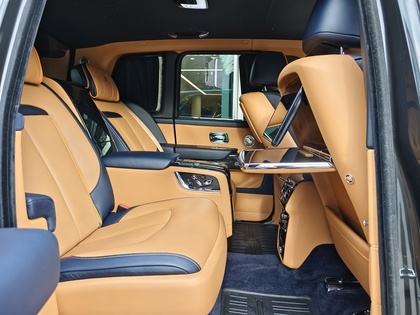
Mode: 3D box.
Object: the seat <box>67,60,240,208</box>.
[{"bbox_3d":[-0.306,-0.069,1.721,0.955,0.970,0.550,1,8,7],"label":"seat"}]

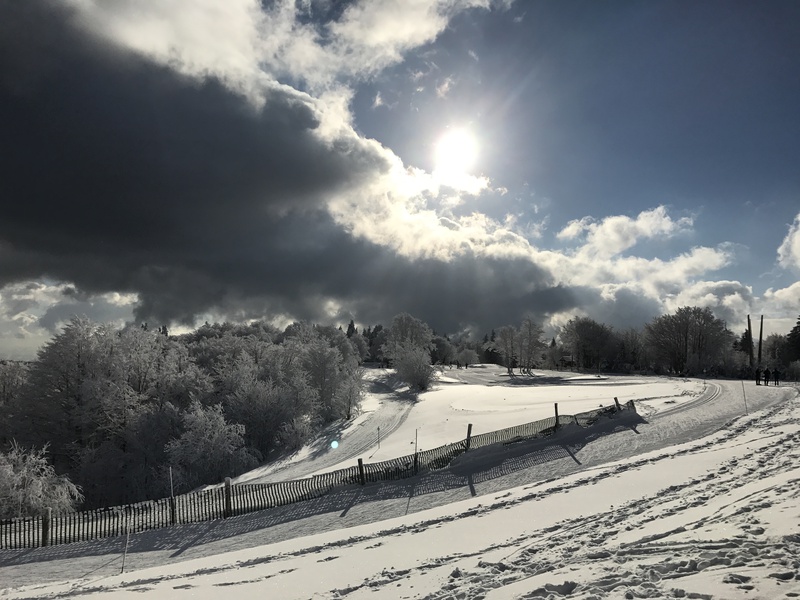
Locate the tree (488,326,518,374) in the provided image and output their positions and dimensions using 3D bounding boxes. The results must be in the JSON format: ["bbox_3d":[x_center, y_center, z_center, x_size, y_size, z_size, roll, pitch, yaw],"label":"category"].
[{"bbox_3d":[18.873,9.118,118.000,5.471,8.571,5.471,0,-5,0],"label":"tree"}]

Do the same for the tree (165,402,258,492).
[{"bbox_3d":[-9.176,7.180,31.500,4.347,4.250,4.347,0,-5,0],"label":"tree"}]

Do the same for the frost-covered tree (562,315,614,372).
[{"bbox_3d":[39.407,9.247,136.000,11.349,11.559,11.349,0,-5,0],"label":"frost-covered tree"}]

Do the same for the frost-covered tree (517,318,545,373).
[{"bbox_3d":[23.797,8.525,118.000,5.106,10.303,5.361,0,-5,0],"label":"frost-covered tree"}]

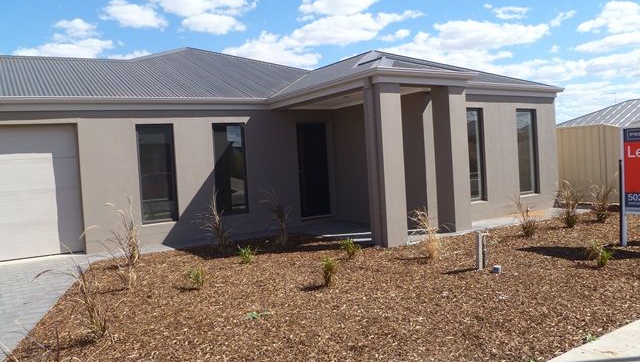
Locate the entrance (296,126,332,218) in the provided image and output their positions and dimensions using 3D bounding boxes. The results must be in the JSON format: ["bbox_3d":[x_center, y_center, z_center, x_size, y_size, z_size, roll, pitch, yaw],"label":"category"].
[{"bbox_3d":[-0.134,-0.228,11.355,0.807,2.028,0.120,-4,2,-35],"label":"entrance"}]

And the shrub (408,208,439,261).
[{"bbox_3d":[1.430,0.724,7.152,0.415,0.727,0.374,-3,2,11],"label":"shrub"}]

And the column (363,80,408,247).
[{"bbox_3d":[1.029,-0.249,8.108,0.415,2.520,0.390,-4,2,-35],"label":"column"}]

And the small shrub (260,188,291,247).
[{"bbox_3d":[-0.788,0.622,9.165,0.532,1.029,0.479,-3,2,-5],"label":"small shrub"}]

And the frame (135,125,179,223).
[{"bbox_3d":[-2.929,-0.124,9.365,0.679,1.795,0.120,-4,2,-35],"label":"frame"}]

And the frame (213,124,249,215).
[{"bbox_3d":[-1.786,-0.238,10.386,0.675,1.830,0.100,-5,3,-30],"label":"frame"}]

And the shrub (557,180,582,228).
[{"bbox_3d":[4.361,0.385,9.049,0.433,0.824,0.411,-4,2,-35],"label":"shrub"}]

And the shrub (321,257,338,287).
[{"bbox_3d":[0.103,0.991,5.636,0.186,0.317,0.177,-3,2,0],"label":"shrub"}]

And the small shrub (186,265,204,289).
[{"bbox_3d":[-1.406,1.084,5.845,0.193,0.260,0.183,-4,2,-35],"label":"small shrub"}]

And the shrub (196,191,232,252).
[{"bbox_3d":[-1.744,0.645,8.552,0.565,0.941,0.537,-4,2,-35],"label":"shrub"}]

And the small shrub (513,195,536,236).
[{"bbox_3d":[3.317,0.565,8.397,0.390,0.674,0.351,-2,3,21],"label":"small shrub"}]

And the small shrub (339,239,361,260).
[{"bbox_3d":[0.431,0.990,7.556,0.321,0.285,0.289,-3,2,3],"label":"small shrub"}]

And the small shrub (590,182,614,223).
[{"bbox_3d":[5.092,0.379,9.333,0.412,0.741,0.391,-4,2,-35],"label":"small shrub"}]

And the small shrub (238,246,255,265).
[{"bbox_3d":[-1.068,1.084,7.625,0.265,0.280,0.239,-4,2,-8],"label":"small shrub"}]

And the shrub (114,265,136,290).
[{"bbox_3d":[-2.452,1.205,6.526,0.278,0.290,0.250,-4,3,-21],"label":"shrub"}]

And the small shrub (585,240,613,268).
[{"bbox_3d":[3.323,0.851,6.177,0.334,0.317,0.301,-2,3,28],"label":"small shrub"}]

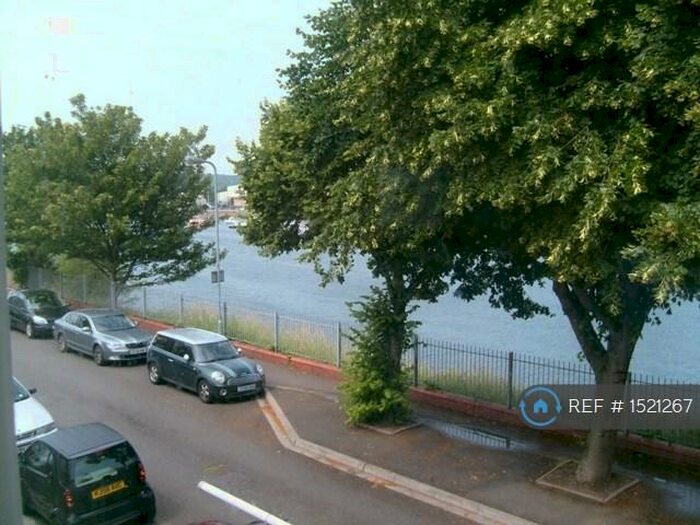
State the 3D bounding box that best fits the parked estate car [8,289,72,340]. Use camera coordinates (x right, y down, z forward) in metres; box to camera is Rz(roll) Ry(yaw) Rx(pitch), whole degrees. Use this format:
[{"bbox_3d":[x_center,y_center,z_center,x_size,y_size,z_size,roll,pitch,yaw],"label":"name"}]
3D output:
[{"bbox_3d":[-12.243,1.903,27.713,4.400,1.460,1.760,6,8,44],"label":"parked estate car"}]

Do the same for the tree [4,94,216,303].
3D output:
[{"bbox_3d":[-8.712,-1.628,25.631,7.700,8.900,7.500,0,6,0],"label":"tree"}]

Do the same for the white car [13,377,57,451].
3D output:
[{"bbox_3d":[-7.803,3.211,15.177,4.200,1.420,1.680,6,8,44],"label":"white car"}]

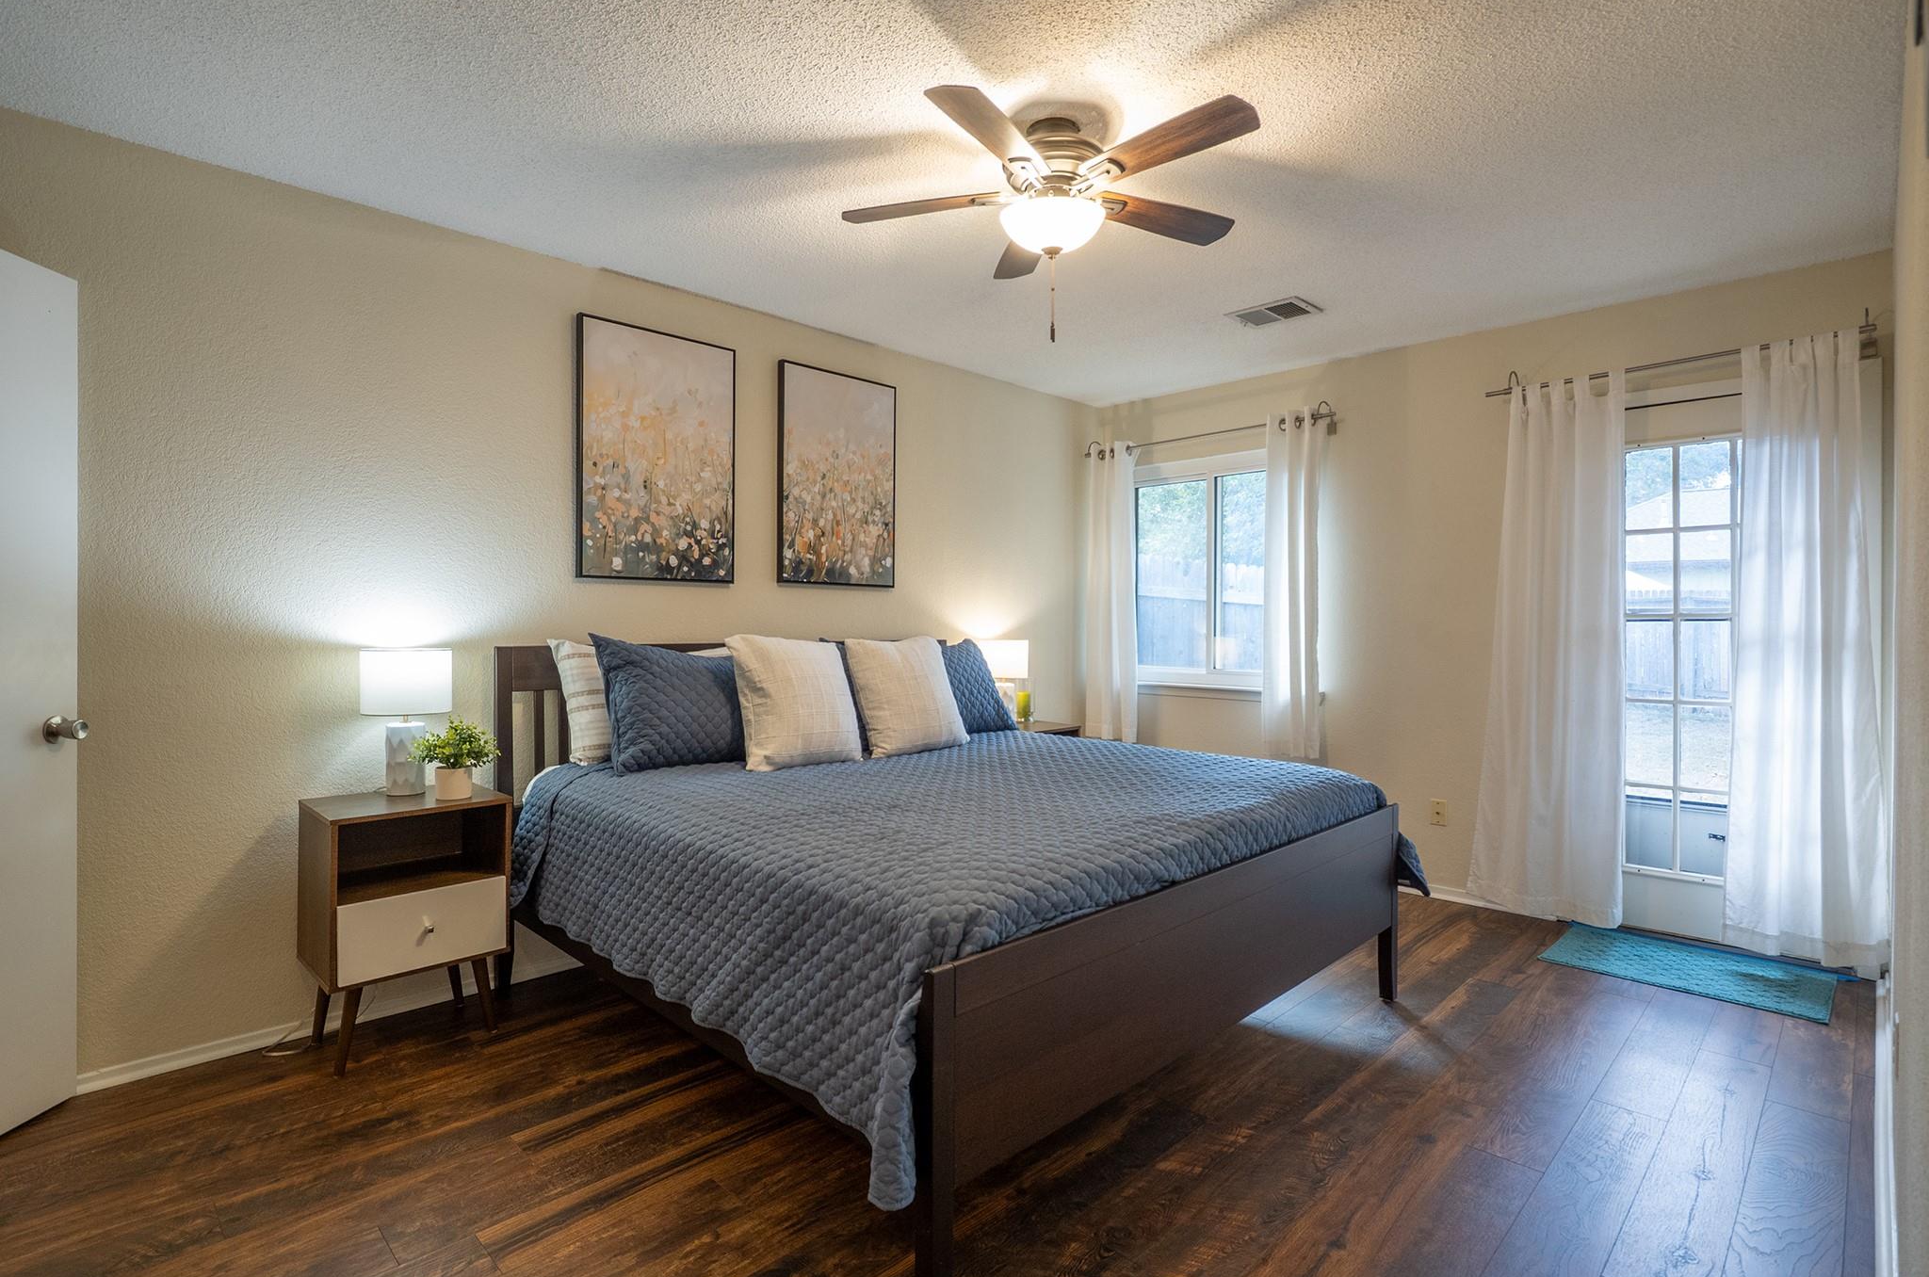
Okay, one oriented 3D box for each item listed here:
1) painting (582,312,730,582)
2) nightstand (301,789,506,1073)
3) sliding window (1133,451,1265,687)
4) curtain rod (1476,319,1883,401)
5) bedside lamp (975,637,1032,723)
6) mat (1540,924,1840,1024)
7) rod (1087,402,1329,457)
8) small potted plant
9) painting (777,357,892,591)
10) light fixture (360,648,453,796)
[{"bbox_3d":[-1.130,-0.668,3.316,0.595,0.916,0.042,0,0,-44],"label":"painting"},{"bbox_3d":[-1.625,0.827,2.624,0.439,0.675,0.385,0,0,-44],"label":"nightstand"},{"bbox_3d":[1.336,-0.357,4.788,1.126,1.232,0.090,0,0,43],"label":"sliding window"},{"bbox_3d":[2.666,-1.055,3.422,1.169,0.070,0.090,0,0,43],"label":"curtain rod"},{"bbox_3d":[0.197,0.229,4.406,0.269,0.435,0.269,0,0,-44],"label":"bedside lamp"},{"bbox_3d":[2.568,1.167,3.194,0.568,0.012,0.776,0,0,-44],"label":"mat"},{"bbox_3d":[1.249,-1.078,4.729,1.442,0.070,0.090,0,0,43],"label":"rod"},{"bbox_3d":[-1.518,0.355,2.657,0.261,0.247,0.261,0,0,-44],"label":"small potted plant"},{"bbox_3d":[-0.545,-0.684,3.881,0.602,0.918,0.042,0,0,-44],"label":"painting"},{"bbox_3d":[-1.663,0.245,2.656,0.269,0.435,0.269,0,0,-44],"label":"light fixture"}]

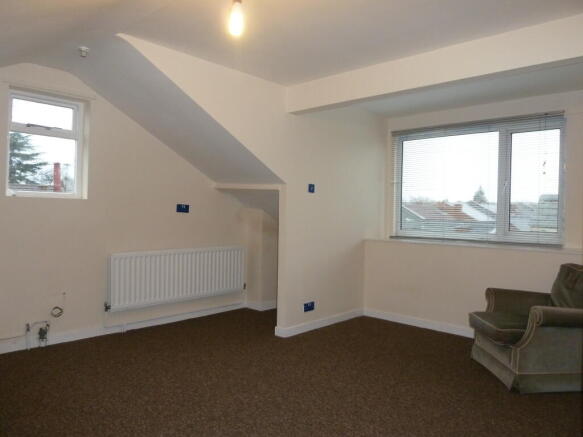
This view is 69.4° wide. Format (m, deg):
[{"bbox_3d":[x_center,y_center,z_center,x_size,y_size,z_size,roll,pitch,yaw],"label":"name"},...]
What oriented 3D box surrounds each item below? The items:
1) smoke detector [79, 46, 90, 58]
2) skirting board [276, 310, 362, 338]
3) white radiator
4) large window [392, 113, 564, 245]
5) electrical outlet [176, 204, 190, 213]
[{"bbox_3d":[-1.492,-1.198,3.041,0.085,0.050,0.085,2,1,44],"label":"smoke detector"},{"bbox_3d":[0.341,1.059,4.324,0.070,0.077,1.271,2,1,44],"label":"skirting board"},{"bbox_3d":[-1.114,0.582,4.352,0.090,0.501,1.543,2,1,44],"label":"white radiator"},{"bbox_3d":[1.855,-0.376,4.453,1.767,1.245,0.110,2,1,44],"label":"large window"},{"bbox_3d":[-1.127,-0.099,4.396,0.020,0.086,0.147,2,1,44],"label":"electrical outlet"}]

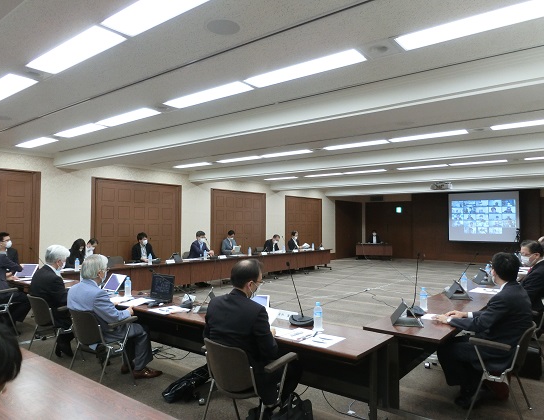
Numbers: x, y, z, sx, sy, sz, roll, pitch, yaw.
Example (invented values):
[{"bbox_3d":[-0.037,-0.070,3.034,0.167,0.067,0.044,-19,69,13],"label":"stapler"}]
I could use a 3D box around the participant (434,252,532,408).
[{"bbox_3d":[1.763,1.010,3.414,0.780,1.300,0.500,-2,-3,37],"label":"participant"}]

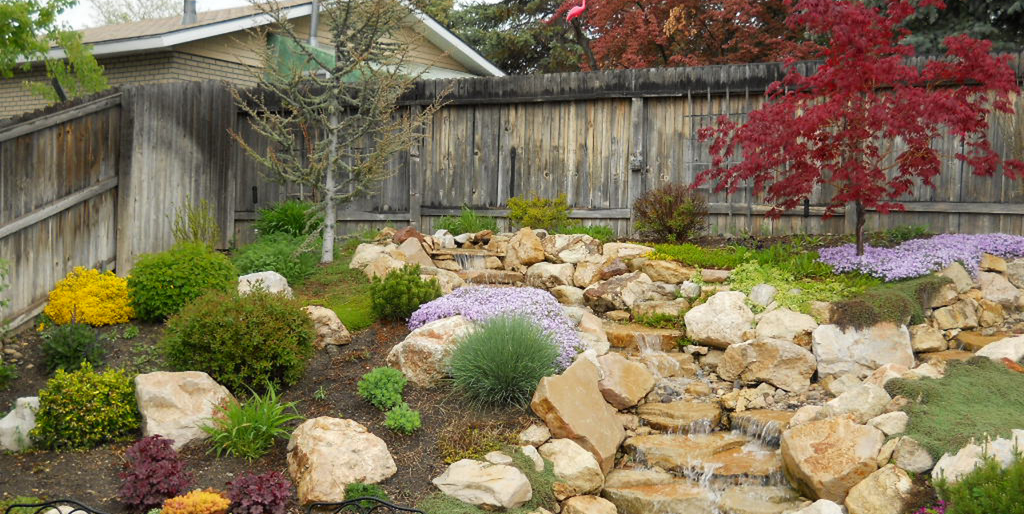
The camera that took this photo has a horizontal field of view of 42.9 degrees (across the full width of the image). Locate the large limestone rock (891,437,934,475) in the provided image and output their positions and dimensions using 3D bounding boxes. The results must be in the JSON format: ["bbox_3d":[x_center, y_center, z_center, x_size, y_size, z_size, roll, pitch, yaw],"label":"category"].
[{"bbox_3d":[2.477,1.228,8.050,0.261,0.228,0.250,2,1,17],"label":"large limestone rock"}]

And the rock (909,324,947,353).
[{"bbox_3d":[3.321,0.650,10.404,0.284,0.222,0.275,2,2,18],"label":"rock"}]

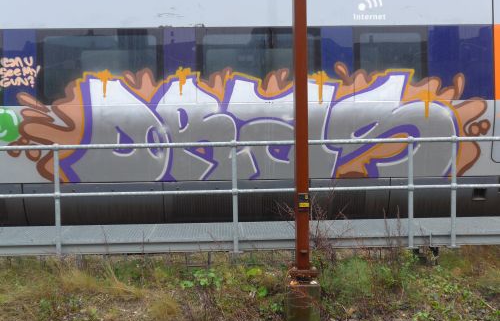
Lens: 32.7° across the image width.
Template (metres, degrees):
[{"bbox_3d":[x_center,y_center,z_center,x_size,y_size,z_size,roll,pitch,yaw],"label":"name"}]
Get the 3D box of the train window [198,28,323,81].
[{"bbox_3d":[0.111,-1.163,10.333,1.519,0.924,0.060,-1,4,-2],"label":"train window"}]

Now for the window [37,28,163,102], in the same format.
[{"bbox_3d":[-1.798,-1.134,10.276,1.507,0.920,0.060,-1,4,-2],"label":"window"}]

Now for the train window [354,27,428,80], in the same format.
[{"bbox_3d":[1.715,-1.186,10.382,0.910,0.928,0.060,-1,4,-2],"label":"train window"}]

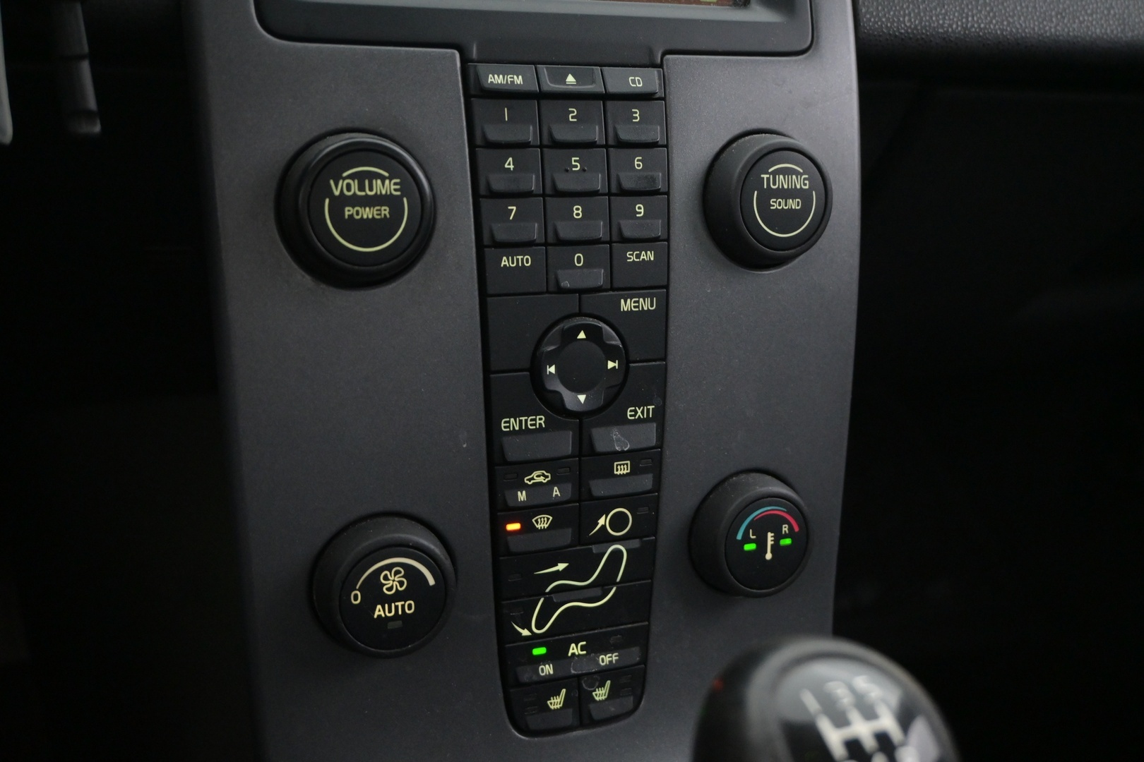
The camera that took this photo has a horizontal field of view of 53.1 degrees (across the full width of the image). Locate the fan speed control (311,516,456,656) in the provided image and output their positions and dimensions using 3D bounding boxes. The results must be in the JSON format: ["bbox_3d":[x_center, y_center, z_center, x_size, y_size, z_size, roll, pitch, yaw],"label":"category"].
[{"bbox_3d":[-0.055,0.064,0.343,0.043,0.043,0.016,-5,7,-21],"label":"fan speed control"}]

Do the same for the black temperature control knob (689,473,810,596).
[{"bbox_3d":[0.063,0.054,0.388,0.043,0.043,0.016,-5,7,-21],"label":"black temperature control knob"}]

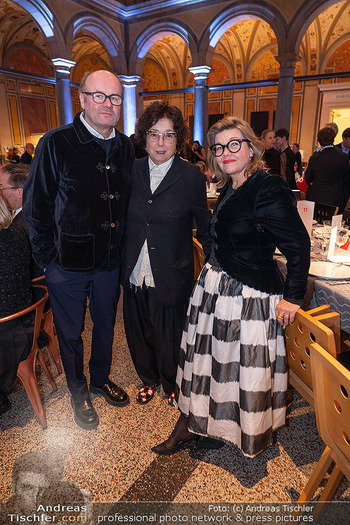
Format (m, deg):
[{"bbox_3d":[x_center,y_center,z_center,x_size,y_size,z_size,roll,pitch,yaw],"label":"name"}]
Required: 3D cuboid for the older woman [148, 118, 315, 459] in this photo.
[{"bbox_3d":[0.246,0.175,1.588,0.560,1.570,0.620,15,22,43],"label":"older woman"}]

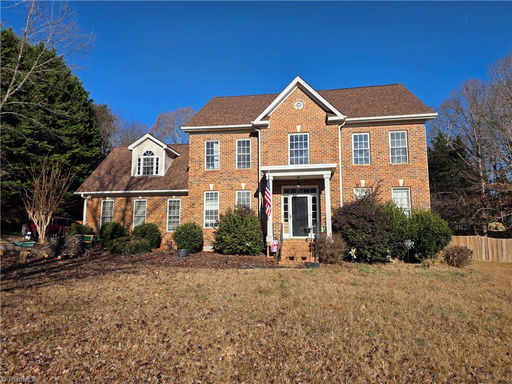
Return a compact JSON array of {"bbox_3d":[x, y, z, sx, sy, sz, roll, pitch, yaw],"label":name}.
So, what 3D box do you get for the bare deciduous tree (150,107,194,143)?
[{"bbox_3d":[-9.526,-2.586,42.776,8.310,16.951,7.894,-1,-7,10],"label":"bare deciduous tree"}]

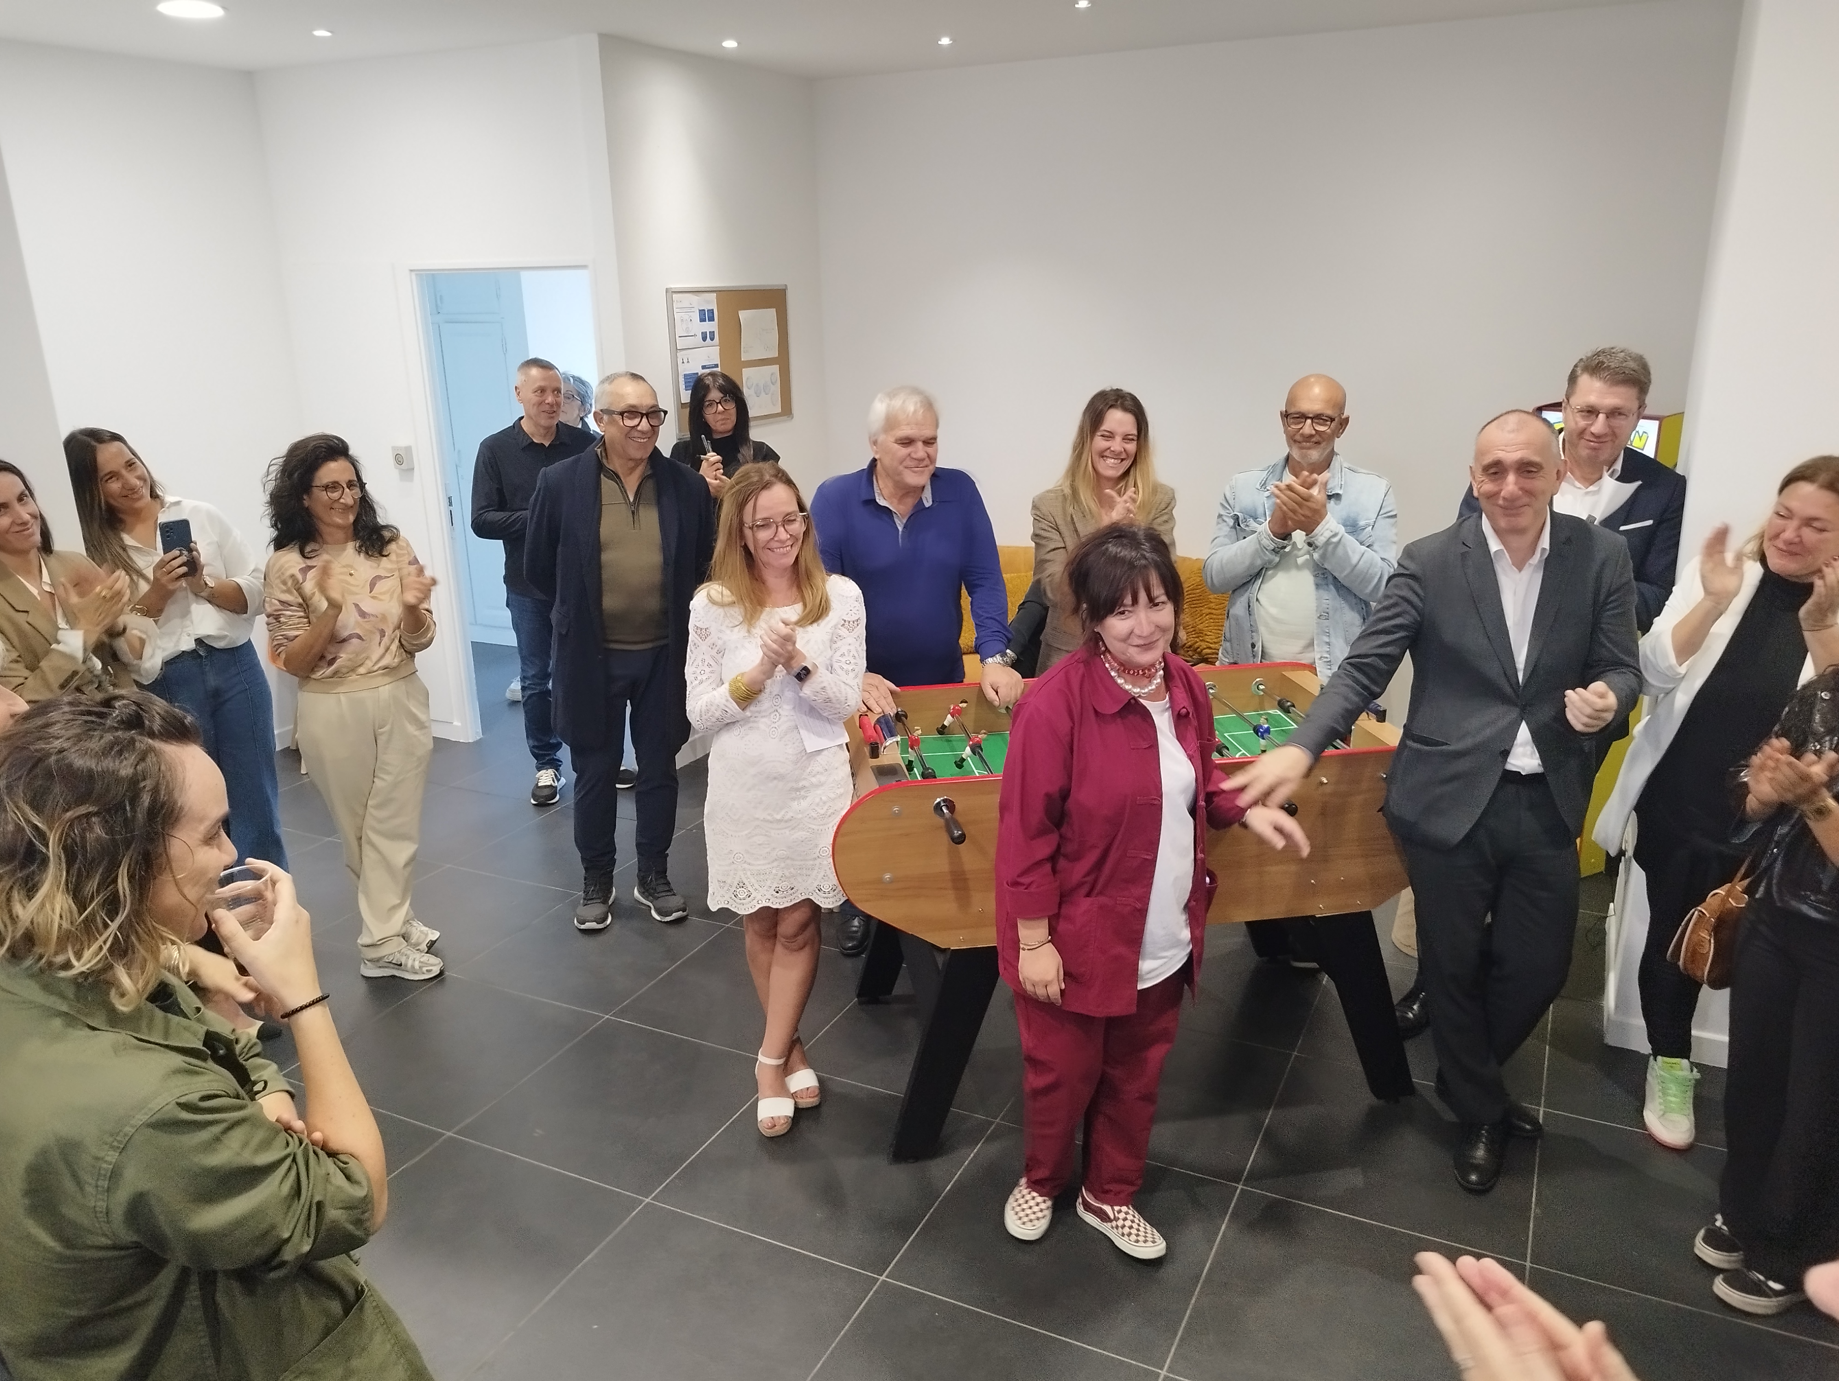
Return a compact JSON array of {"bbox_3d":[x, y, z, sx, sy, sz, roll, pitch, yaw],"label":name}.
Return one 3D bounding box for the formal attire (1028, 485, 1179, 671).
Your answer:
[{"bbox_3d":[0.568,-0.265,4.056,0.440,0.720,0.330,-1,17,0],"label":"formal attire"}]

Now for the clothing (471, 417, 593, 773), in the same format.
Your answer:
[{"bbox_3d":[-1.468,-0.327,5.301,0.520,1.400,0.340,-11,20,-30],"label":"clothing"}]

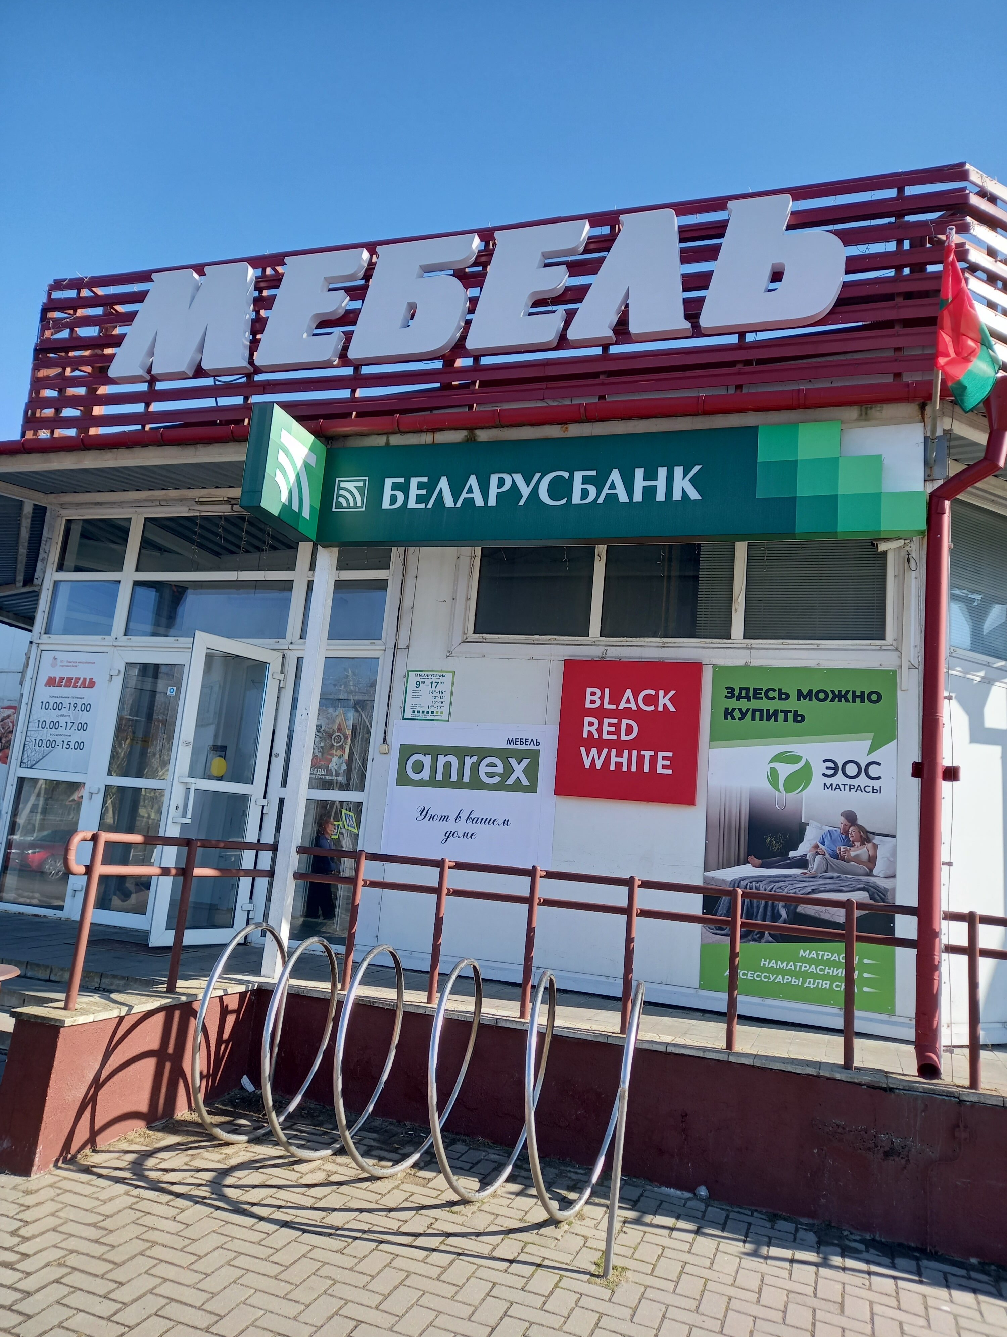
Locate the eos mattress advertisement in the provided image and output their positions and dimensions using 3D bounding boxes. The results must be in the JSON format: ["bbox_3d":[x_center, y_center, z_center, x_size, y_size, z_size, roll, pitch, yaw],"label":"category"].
[{"bbox_3d":[1.724,0.949,5.673,1.065,1.928,0.020,2,-8,20],"label":"eos mattress advertisement"}]

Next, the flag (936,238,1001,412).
[{"bbox_3d":[2.078,-1.478,4.340,0.280,0.780,0.440,2,-8,20],"label":"flag"}]

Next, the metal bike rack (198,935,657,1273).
[{"bbox_3d":[-0.391,1.898,4.674,2.180,1.030,1.000,2,-8,20],"label":"metal bike rack"}]

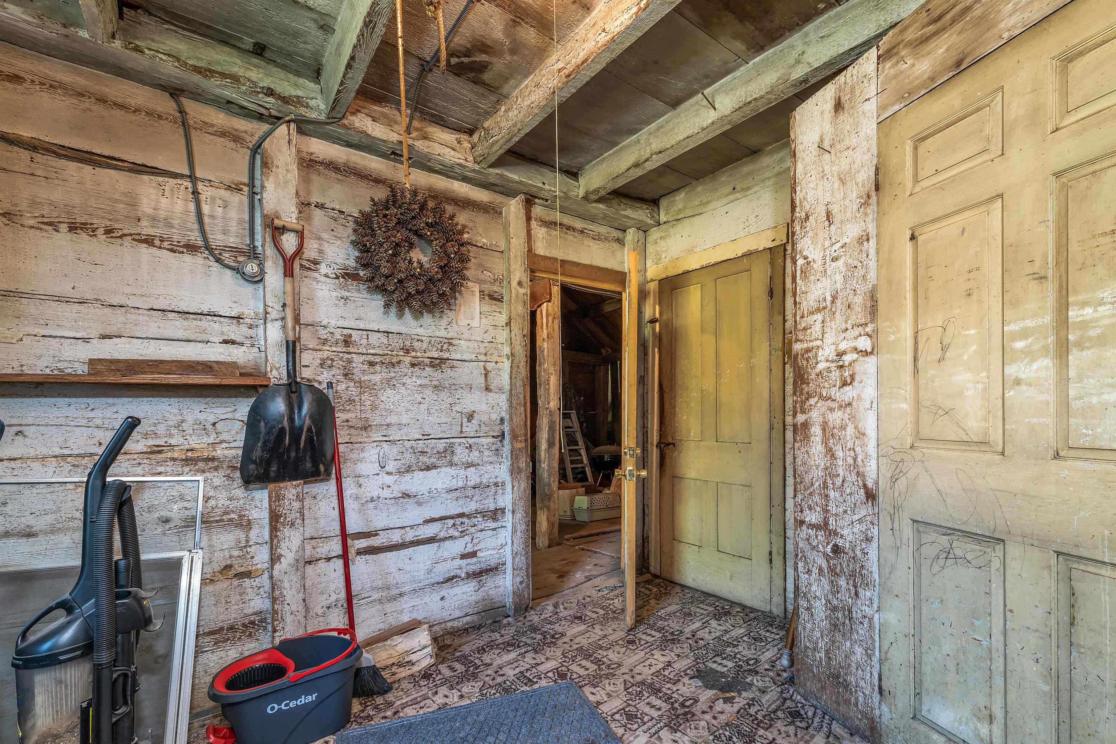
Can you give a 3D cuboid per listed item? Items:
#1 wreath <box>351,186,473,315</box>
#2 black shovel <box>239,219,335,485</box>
[{"bbox_3d":[-0.658,-0.556,2.004,0.550,0.560,0.120,1,-2,-35],"label":"wreath"},{"bbox_3d":[-1.034,-0.077,1.668,0.300,1.010,0.140,1,-2,-35],"label":"black shovel"}]

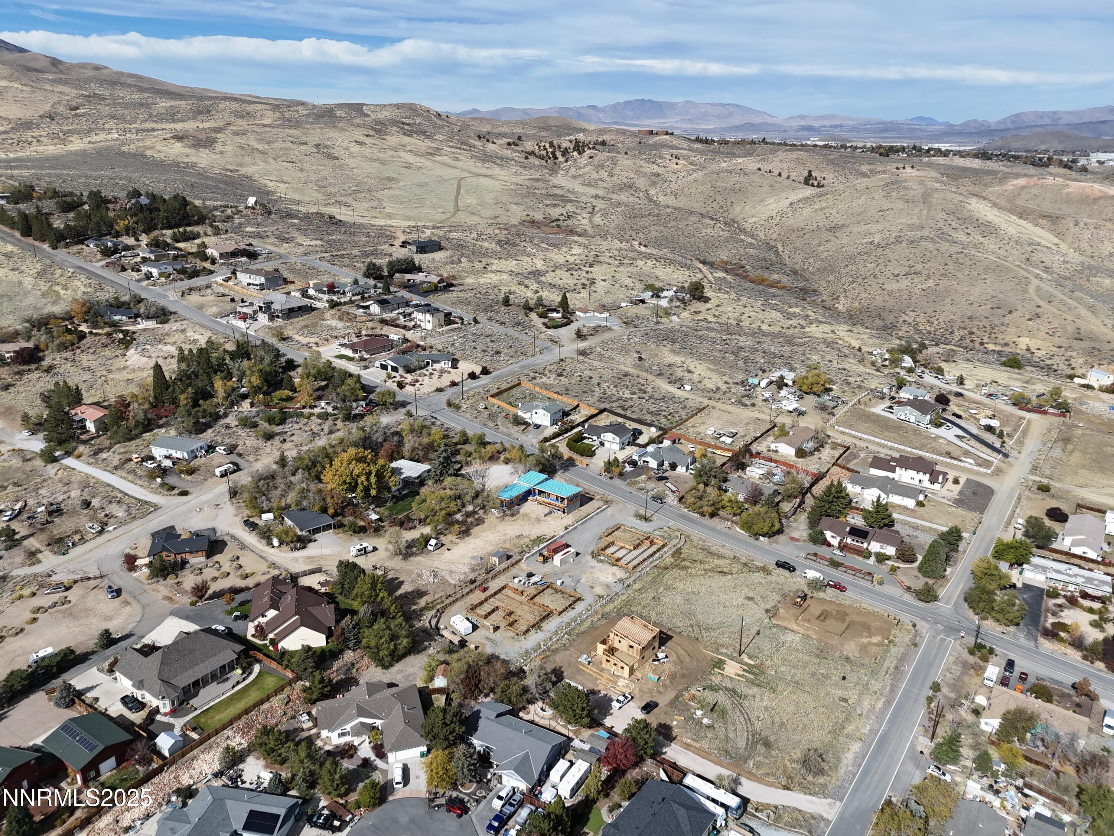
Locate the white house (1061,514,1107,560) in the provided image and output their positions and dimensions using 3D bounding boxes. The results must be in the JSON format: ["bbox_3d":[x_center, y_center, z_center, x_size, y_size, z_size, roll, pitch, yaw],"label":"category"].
[{"bbox_3d":[161.960,36.050,237.000,9.600,4.400,20.500,15,25,32],"label":"white house"}]

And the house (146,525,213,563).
[{"bbox_3d":[-105.020,34.880,215.000,15.300,5.000,12.700,-4,22,-11],"label":"house"}]

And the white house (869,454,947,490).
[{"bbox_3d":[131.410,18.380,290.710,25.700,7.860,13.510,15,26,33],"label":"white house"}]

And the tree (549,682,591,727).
[{"bbox_3d":[2.990,62.480,169.220,9.200,9.700,9.200,0,21,0],"label":"tree"}]

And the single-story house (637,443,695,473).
[{"bbox_3d":[44.060,16.000,299.610,18.240,4.710,15.680,13,24,32],"label":"single-story house"}]

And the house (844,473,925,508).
[{"bbox_3d":[116.250,24.980,272.710,24.910,4.880,13.320,13,24,31],"label":"house"}]

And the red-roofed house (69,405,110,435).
[{"bbox_3d":[-170.994,-0.444,285.174,18.090,6.630,8.130,14,25,33],"label":"red-roofed house"}]

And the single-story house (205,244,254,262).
[{"bbox_3d":[-164.890,-83.715,388.696,14.500,5.300,17.500,15,25,37],"label":"single-story house"}]

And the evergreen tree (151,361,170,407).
[{"bbox_3d":[-153.117,-13.263,298.008,6.500,17.500,6.500,0,21,0],"label":"evergreen tree"}]

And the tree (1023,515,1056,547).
[{"bbox_3d":[159.180,37.030,254.780,9.600,8.900,9.600,14,25,33],"label":"tree"}]

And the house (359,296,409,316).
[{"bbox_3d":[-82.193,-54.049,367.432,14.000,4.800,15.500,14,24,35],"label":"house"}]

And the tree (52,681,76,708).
[{"bbox_3d":[-100.830,56.110,157.650,4.300,5.800,4.300,0,21,0],"label":"tree"}]

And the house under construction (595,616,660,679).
[{"bbox_3d":[16.980,52.860,182.490,12.400,7.660,11.900,-19,28,-40],"label":"house under construction"}]

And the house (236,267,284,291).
[{"bbox_3d":[-140.473,-66.580,366.483,24.000,7.100,10.000,14,24,35],"label":"house"}]

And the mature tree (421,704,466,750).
[{"bbox_3d":[-22.440,60.860,151.570,8.800,9.200,8.800,0,21,0],"label":"mature tree"}]

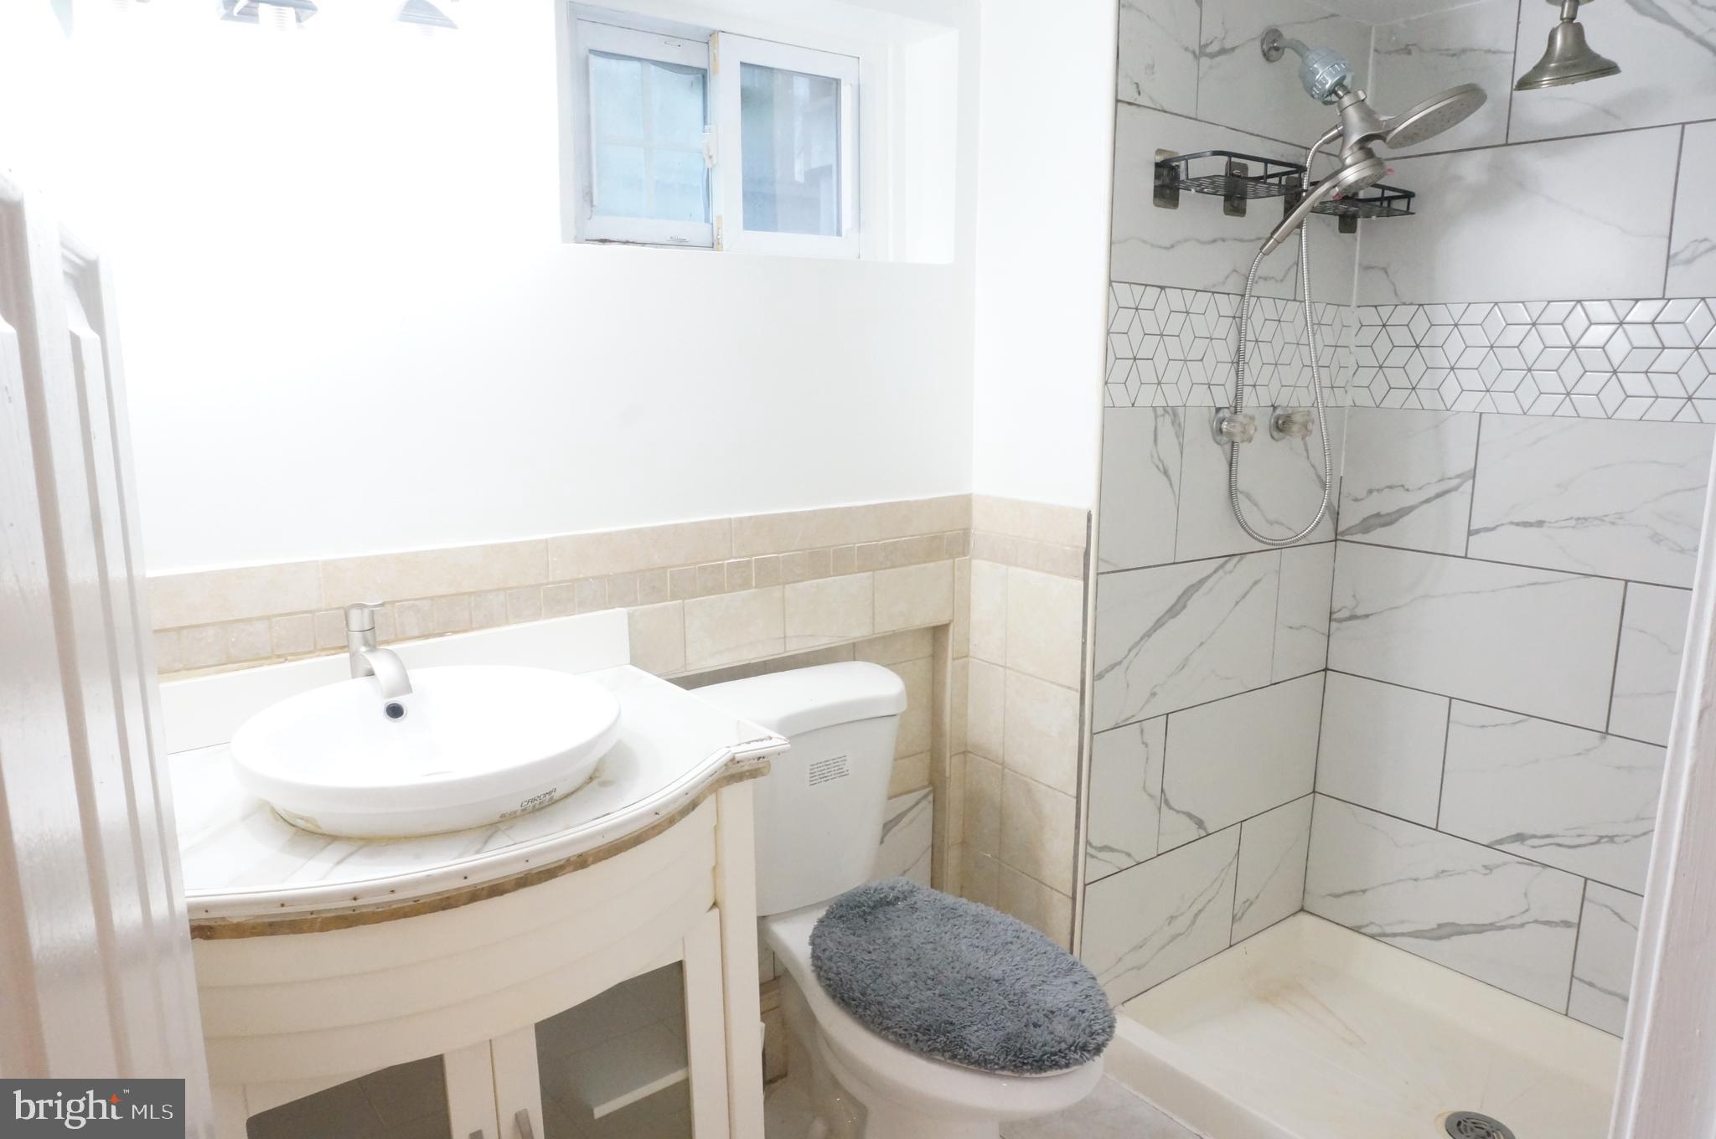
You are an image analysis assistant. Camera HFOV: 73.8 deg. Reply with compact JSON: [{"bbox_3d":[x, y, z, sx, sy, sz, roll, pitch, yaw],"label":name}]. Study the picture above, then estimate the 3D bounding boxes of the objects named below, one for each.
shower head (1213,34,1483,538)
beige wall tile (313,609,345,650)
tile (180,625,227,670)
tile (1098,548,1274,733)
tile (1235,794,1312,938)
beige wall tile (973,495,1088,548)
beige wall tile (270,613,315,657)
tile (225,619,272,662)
[{"bbox_3d":[0.972,-0.516,2.168,0.384,1.000,0.409,-8,13,-38],"label":"shower head"},{"bbox_3d":[-0.741,0.082,1.619,0.052,0.055,0.010,-8,14,-36],"label":"beige wall tile"},{"bbox_3d":[-0.846,0.098,1.477,0.051,0.052,0.010,-8,13,-38],"label":"tile"},{"bbox_3d":[0.676,0.134,2.320,0.590,0.305,0.010,-8,13,-37],"label":"tile"},{"bbox_3d":[0.962,0.690,2.650,0.295,0.298,0.010,-8,13,-37],"label":"tile"},{"bbox_3d":[0.329,-0.095,2.201,0.010,0.070,0.300,-8,14,-36],"label":"beige wall tile"},{"bbox_3d":[-0.763,0.087,1.543,0.052,0.053,0.010,-8,13,-38],"label":"beige wall tile"},{"bbox_3d":[-0.822,0.095,1.543,0.051,0.054,0.010,-8,14,-37],"label":"tile"}]

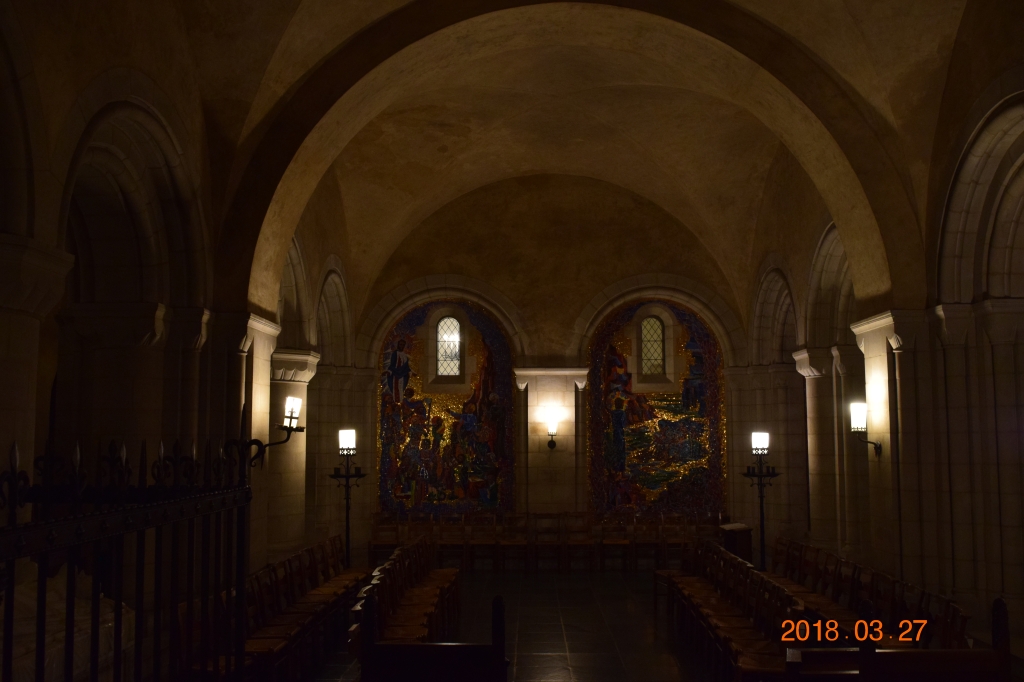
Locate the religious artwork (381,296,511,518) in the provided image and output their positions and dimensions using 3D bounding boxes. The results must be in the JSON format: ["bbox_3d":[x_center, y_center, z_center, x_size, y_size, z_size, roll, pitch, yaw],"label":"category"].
[{"bbox_3d":[-1.095,1.121,15.238,2.220,3.598,0.120,0,-6,1],"label":"religious artwork"}]

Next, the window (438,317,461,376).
[{"bbox_3d":[-1.056,0.090,15.592,0.406,1.002,0.100,0,-6,1],"label":"window"}]

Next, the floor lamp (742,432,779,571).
[{"bbox_3d":[3.351,2.240,12.643,0.483,2.005,0.483,0,-6,1],"label":"floor lamp"}]

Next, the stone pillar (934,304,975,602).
[{"bbox_3d":[3.829,0.953,8.122,0.260,2.546,0.260,0,-6,1],"label":"stone pillar"}]

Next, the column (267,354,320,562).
[{"bbox_3d":[-2.585,1.610,11.091,0.590,2.974,0.500,0,-6,1],"label":"column"}]

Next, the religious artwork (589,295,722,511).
[{"bbox_3d":[2.322,1.116,15.171,2.220,3.582,0.120,0,-6,1],"label":"religious artwork"}]

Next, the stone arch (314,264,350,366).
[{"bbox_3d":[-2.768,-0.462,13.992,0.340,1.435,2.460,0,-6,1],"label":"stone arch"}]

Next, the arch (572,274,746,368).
[{"bbox_3d":[2.189,-0.272,14.125,2.573,1.404,0.420,0,-6,1],"label":"arch"}]

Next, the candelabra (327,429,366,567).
[{"bbox_3d":[-2.235,2.233,12.760,0.512,2.064,0.512,0,-6,1],"label":"candelabra"}]

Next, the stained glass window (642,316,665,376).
[{"bbox_3d":[2.173,0.077,14.533,0.377,0.907,0.100,0,-6,1],"label":"stained glass window"}]

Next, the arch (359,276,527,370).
[{"bbox_3d":[-1.034,-0.273,14.192,2.568,1.411,0.420,0,-6,1],"label":"arch"}]

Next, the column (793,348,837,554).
[{"bbox_3d":[3.951,1.378,12.178,0.400,2.582,0.520,0,-6,1],"label":"column"}]

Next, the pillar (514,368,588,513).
[{"bbox_3d":[0.584,1.896,13.951,1.083,2.961,0.500,0,-6,1],"label":"pillar"}]

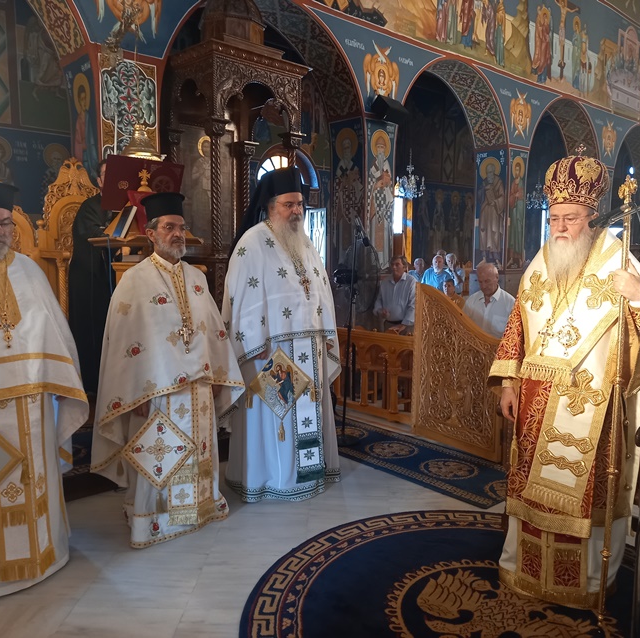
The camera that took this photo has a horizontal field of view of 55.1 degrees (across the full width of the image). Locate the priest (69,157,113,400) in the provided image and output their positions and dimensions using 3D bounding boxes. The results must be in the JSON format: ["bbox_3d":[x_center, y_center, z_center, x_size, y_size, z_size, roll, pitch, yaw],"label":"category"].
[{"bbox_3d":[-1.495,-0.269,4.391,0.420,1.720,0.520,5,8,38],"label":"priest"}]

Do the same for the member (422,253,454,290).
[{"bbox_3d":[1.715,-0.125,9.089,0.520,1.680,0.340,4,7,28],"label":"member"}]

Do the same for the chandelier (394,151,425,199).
[{"bbox_3d":[1.583,-2.541,10.800,0.540,0.840,0.540,0,6,0],"label":"chandelier"}]

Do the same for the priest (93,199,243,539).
[{"bbox_3d":[-0.766,0.243,3.147,0.770,1.755,0.520,-5,8,-41],"label":"priest"}]

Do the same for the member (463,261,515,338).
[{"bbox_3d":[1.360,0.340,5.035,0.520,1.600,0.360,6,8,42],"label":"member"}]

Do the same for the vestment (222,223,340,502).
[{"bbox_3d":[-0.221,0.241,3.743,0.710,1.641,0.490,-4,8,-36],"label":"vestment"}]

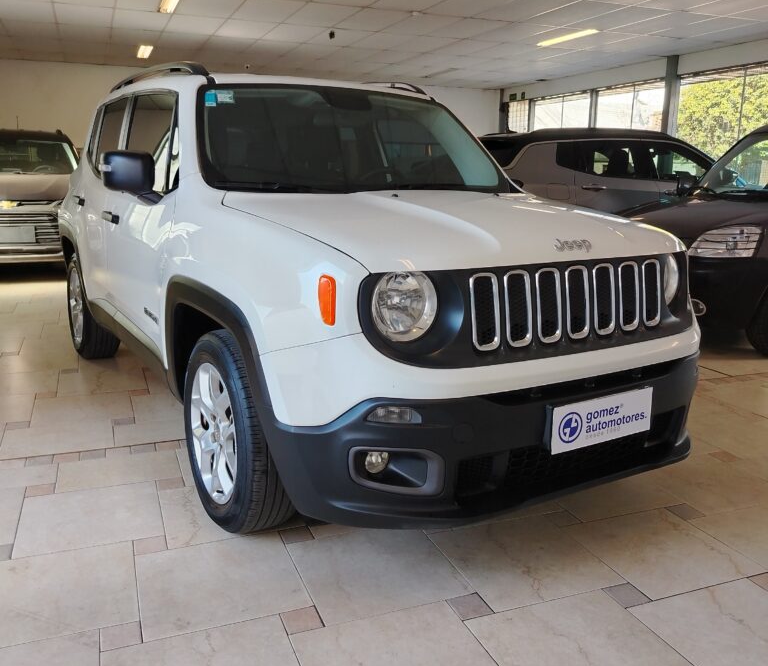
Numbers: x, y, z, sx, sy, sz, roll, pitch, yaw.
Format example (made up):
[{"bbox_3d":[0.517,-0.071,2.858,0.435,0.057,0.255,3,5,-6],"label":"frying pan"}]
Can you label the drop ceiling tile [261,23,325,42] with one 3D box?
[{"bbox_3d":[-1.136,-3.768,8.944,0.602,0.025,1.210,-4,14,-21],"label":"drop ceiling tile"}]

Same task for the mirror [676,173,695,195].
[{"bbox_3d":[2.812,-1.380,6.600,0.120,0.200,0.200,-3,13,-17],"label":"mirror"}]

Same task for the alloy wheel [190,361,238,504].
[{"bbox_3d":[-0.489,0.324,2.348,0.170,0.462,0.462,-7,15,-31],"label":"alloy wheel"}]

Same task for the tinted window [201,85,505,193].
[{"bbox_3d":[-0.075,-0.795,2.960,1.420,0.620,0.150,-7,-28,-32],"label":"tinted window"}]

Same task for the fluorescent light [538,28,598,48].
[{"bbox_3d":[2.330,-3.804,9.104,0.180,0.080,1.210,-4,14,-21],"label":"fluorescent light"}]

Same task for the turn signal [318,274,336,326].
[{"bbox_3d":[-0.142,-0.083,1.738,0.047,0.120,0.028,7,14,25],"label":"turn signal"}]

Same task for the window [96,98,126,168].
[{"bbox_3d":[-1.351,-0.956,3.525,0.050,0.400,0.660,7,7,-33],"label":"window"}]

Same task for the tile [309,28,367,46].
[{"bbox_3d":[-0.564,-3.835,9.203,0.605,0.022,1.206,-5,14,-21],"label":"tile"}]

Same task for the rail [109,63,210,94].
[{"bbox_3d":[-1.197,-1.264,3.625,0.080,0.115,1.820,-7,15,-31],"label":"rail"}]

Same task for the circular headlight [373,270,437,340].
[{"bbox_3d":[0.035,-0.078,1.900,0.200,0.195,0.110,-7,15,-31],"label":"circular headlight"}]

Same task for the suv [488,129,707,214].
[{"bbox_3d":[2.614,-1.476,8.172,4.400,1.640,1.840,-4,14,-18],"label":"suv"}]

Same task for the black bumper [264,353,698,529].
[{"bbox_3d":[0.512,0.272,2.195,1.760,0.380,0.420,-7,15,-31],"label":"black bumper"}]

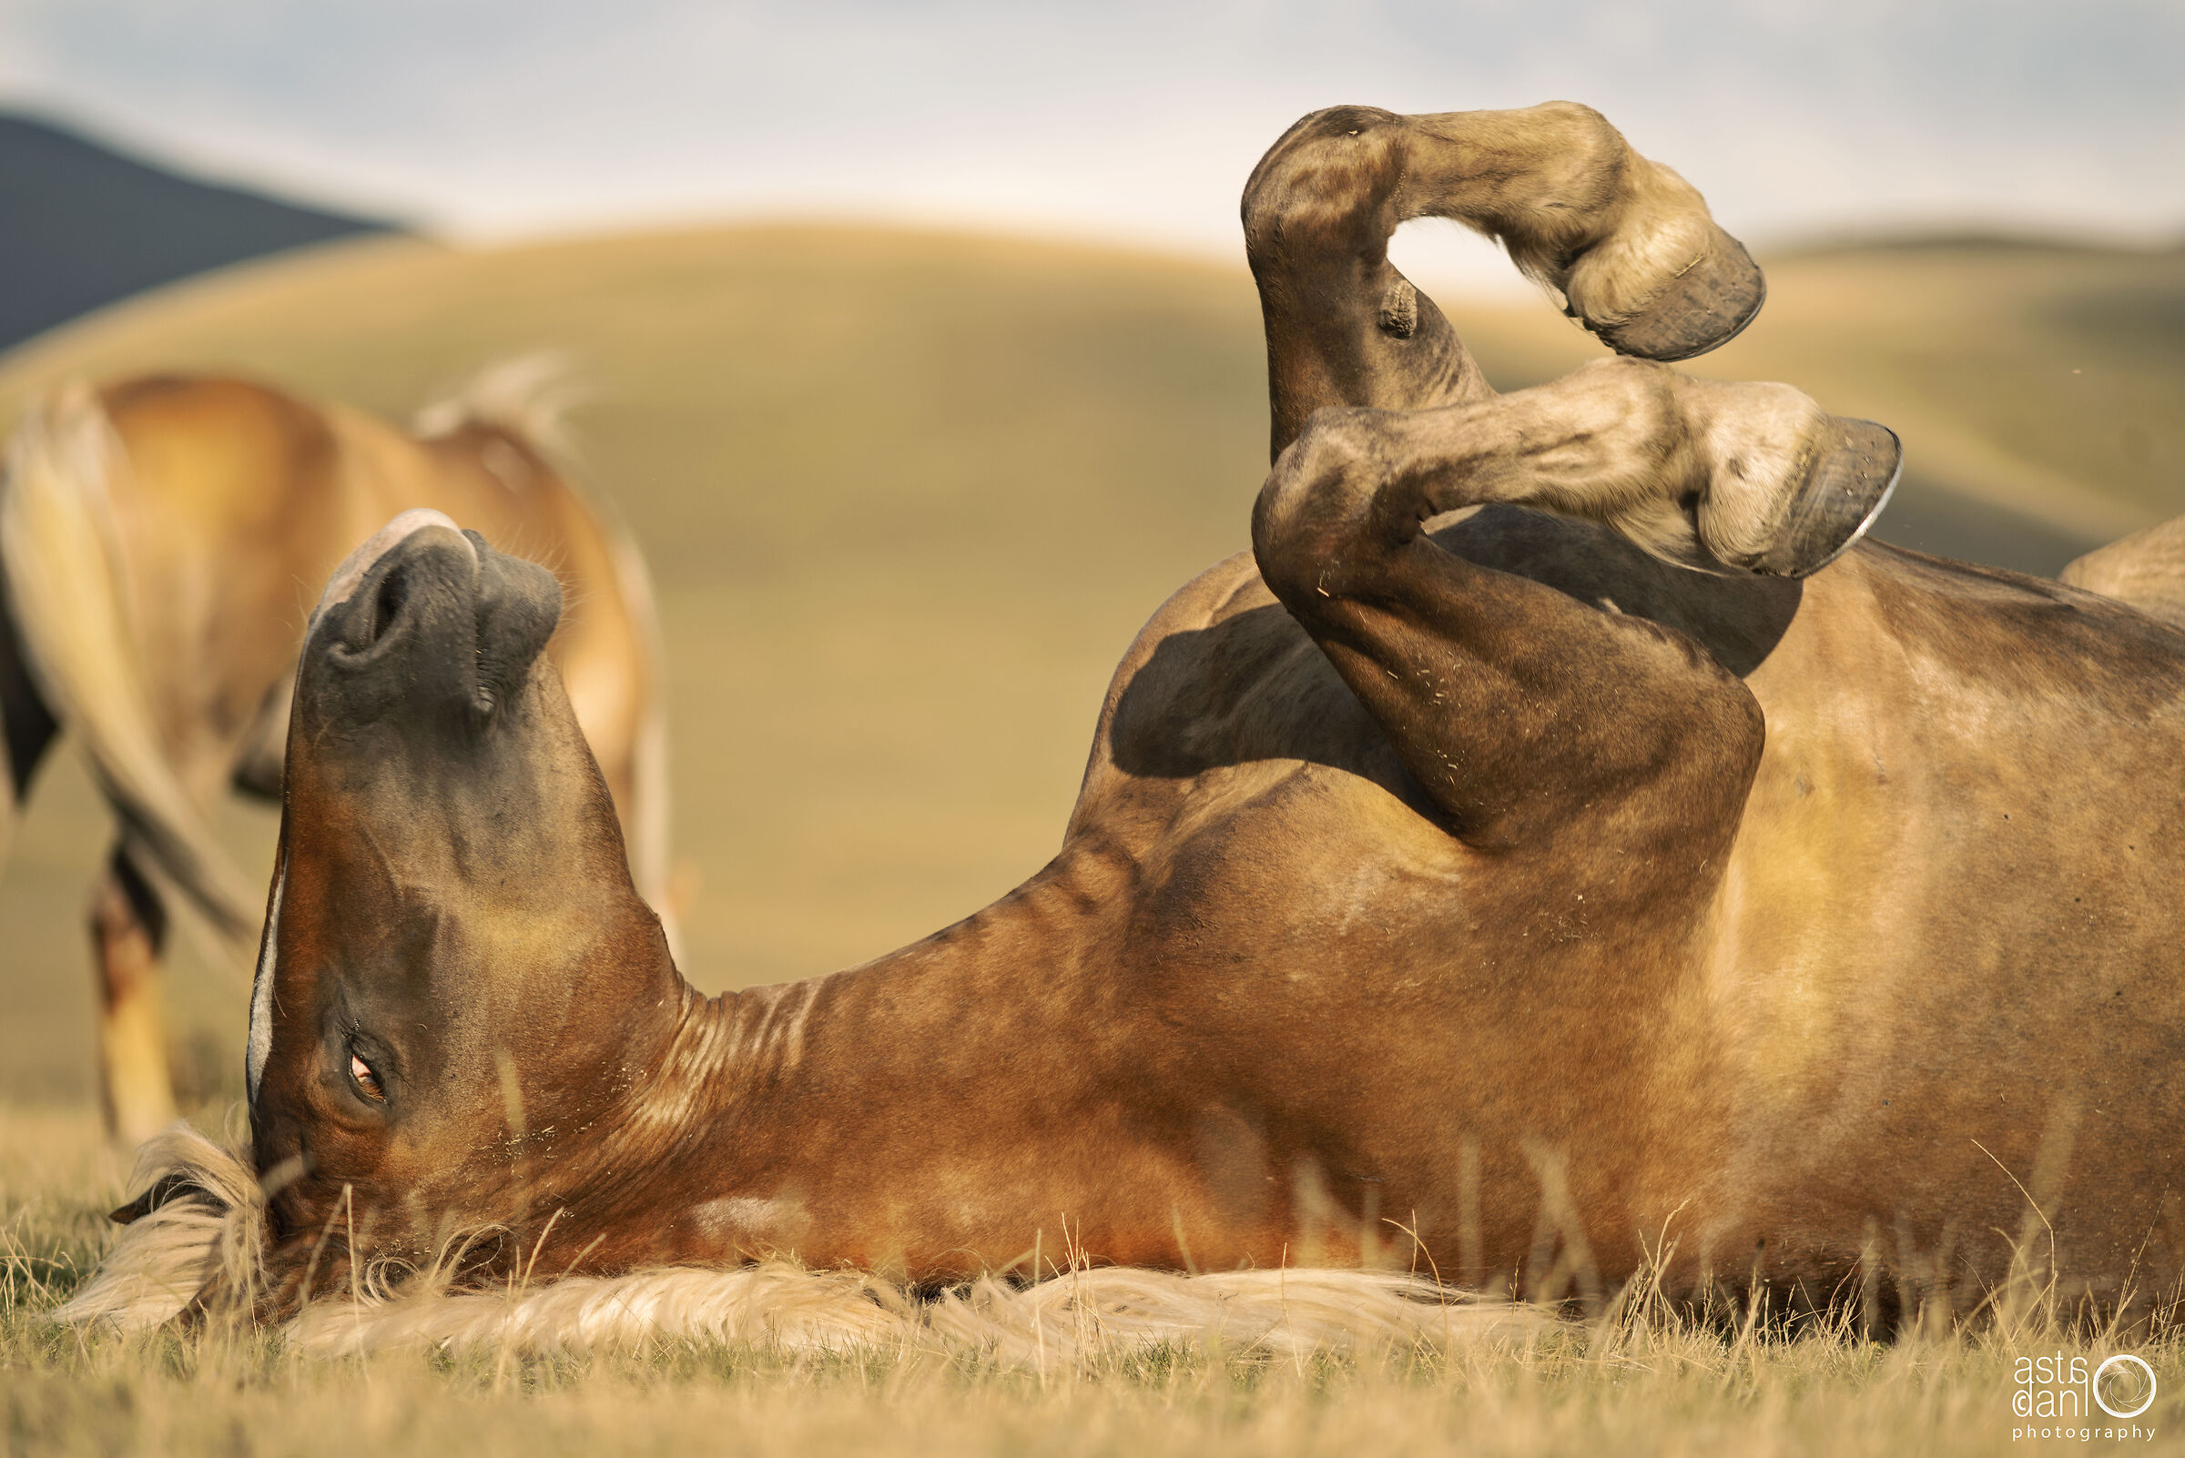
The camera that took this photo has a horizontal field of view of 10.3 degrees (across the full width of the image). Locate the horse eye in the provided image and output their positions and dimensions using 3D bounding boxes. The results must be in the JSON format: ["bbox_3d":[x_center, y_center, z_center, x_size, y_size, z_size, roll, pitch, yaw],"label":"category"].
[{"bbox_3d":[-0.537,0.259,9.000,0.024,0.041,0.022,-35,-7,3],"label":"horse eye"}]

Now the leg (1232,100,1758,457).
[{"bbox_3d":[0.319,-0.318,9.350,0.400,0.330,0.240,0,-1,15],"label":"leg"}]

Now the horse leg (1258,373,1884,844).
[{"bbox_3d":[0.360,-0.091,9.100,0.470,0.365,0.230,0,-1,-6],"label":"horse leg"}]

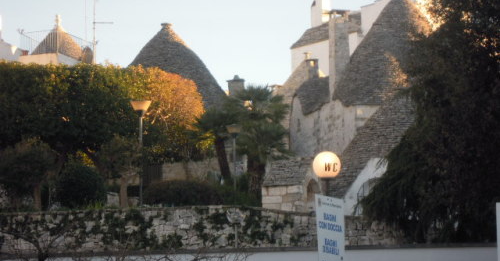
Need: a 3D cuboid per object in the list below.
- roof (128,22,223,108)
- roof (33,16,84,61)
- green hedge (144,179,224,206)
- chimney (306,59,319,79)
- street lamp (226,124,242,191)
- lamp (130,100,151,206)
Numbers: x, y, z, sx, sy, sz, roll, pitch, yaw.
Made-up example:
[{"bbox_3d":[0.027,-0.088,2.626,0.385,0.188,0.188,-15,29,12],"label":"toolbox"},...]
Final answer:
[{"bbox_3d":[-3.427,-2.534,84.000,5.200,3.800,5.200,0,-5,0],"label":"roof"},{"bbox_3d":[-9.234,-4.365,97.000,2.700,2.300,2.700,0,-5,0],"label":"roof"},{"bbox_3d":[-1.992,1.901,61.500,2.450,0.850,1.400,0,-5,0],"label":"green hedge"},{"bbox_3d":[2.503,-2.443,81.000,0.480,0.800,0.480,1,-5,-20],"label":"chimney"},{"bbox_3d":[-0.560,1.191,73.000,0.570,3.000,0.570,0,-5,0],"label":"street lamp"},{"bbox_3d":[-3.153,0.680,58.500,0.570,3.200,0.570,0,-5,0],"label":"lamp"}]

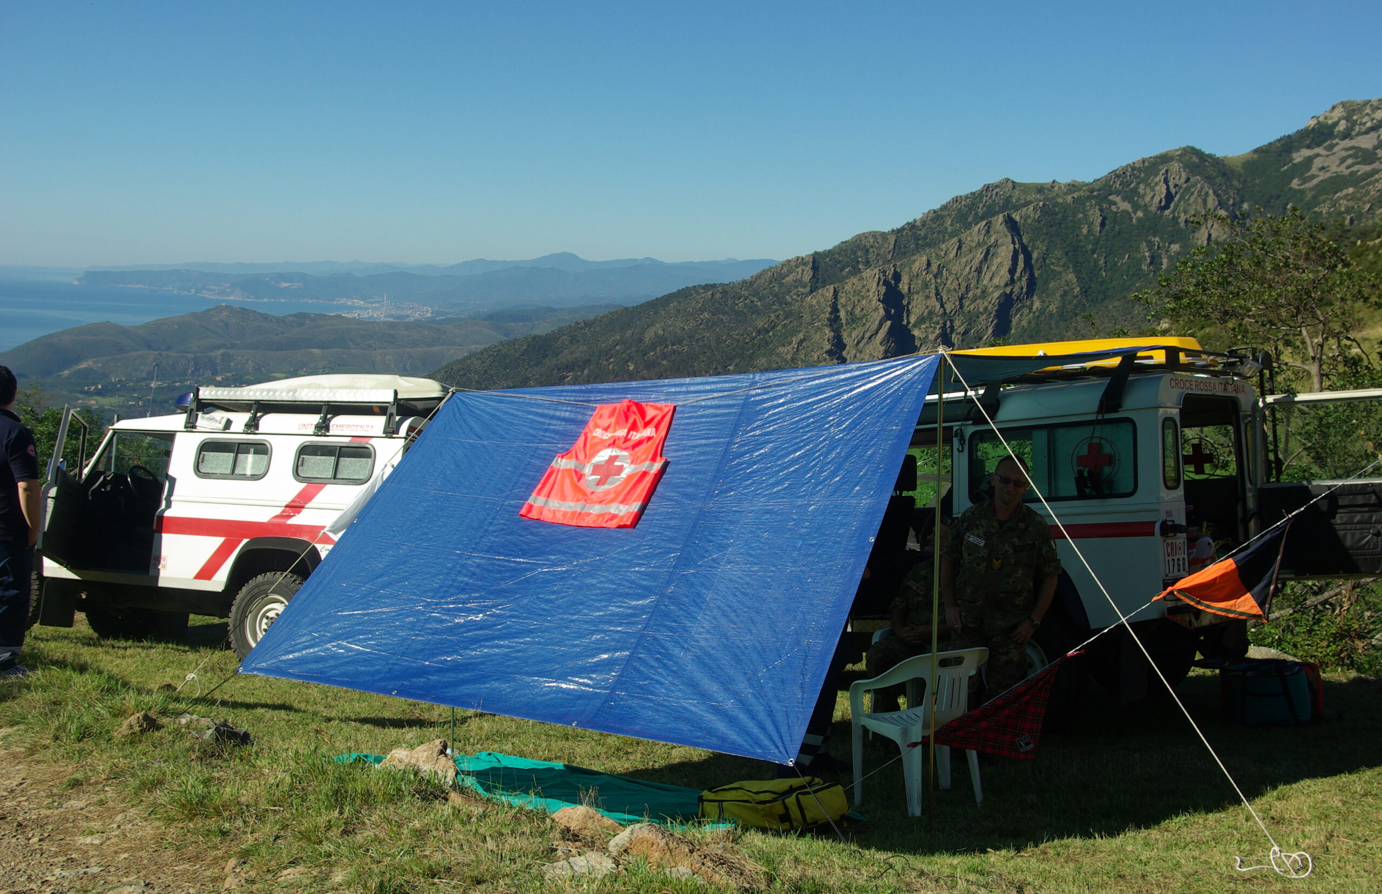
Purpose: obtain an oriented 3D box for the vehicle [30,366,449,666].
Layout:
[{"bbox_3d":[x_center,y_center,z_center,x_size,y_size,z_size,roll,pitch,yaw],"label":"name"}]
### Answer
[{"bbox_3d":[-3.951,0.570,12.740,4.600,2.420,1.950,1,-4,23],"label":"vehicle"}]

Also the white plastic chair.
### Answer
[{"bbox_3d":[1.175,1.400,7.500,0.570,0.810,0.560,-1,1,-33],"label":"white plastic chair"}]

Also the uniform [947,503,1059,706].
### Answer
[{"bbox_3d":[1.680,0.880,8.200,0.630,1.200,0.360,2,8,16],"label":"uniform"}]

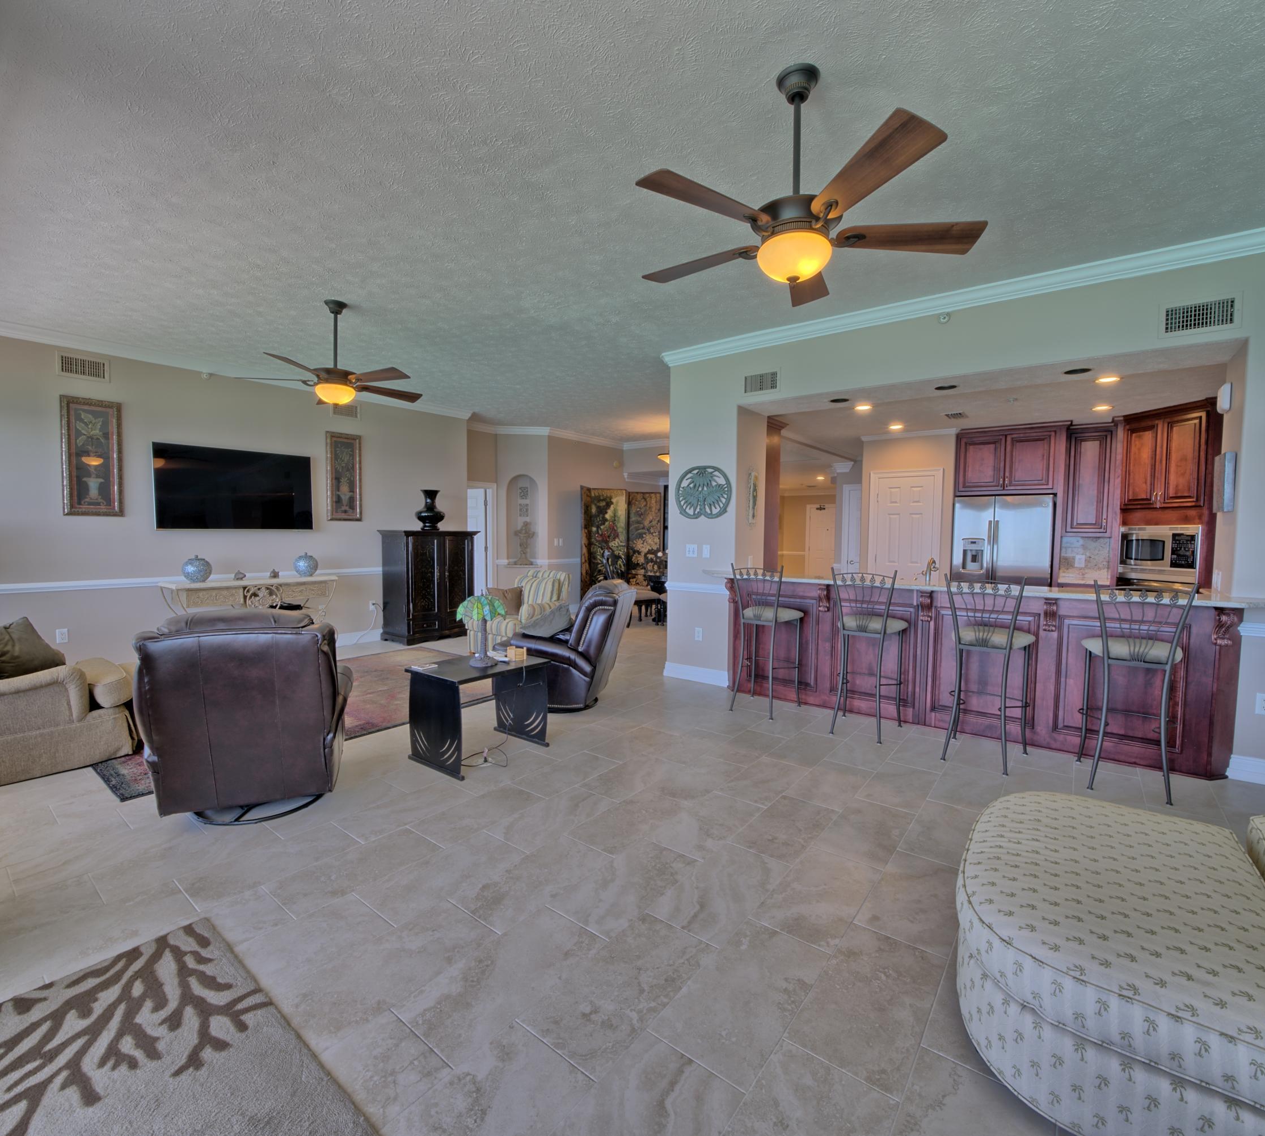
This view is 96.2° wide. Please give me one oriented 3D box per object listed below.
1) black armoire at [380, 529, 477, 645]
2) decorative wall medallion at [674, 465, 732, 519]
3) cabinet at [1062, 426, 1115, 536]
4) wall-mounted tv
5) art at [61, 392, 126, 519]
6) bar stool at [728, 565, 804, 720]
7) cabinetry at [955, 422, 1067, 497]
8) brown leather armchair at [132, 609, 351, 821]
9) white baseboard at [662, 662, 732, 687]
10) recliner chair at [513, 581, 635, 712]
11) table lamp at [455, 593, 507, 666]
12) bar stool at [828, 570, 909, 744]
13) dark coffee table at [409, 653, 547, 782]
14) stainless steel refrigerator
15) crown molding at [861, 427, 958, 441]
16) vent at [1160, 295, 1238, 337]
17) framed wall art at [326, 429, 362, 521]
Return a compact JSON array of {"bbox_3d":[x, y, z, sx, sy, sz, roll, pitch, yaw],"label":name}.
[{"bbox_3d":[-2.660,0.223,7.507,0.600,1.420,1.040,3,4,39],"label":"black armoire"},{"bbox_3d":[0.637,-0.684,5.161,0.580,0.488,0.030,3,4,35],"label":"decorative wall medallion"},{"bbox_3d":[4.644,-0.870,5.797,0.394,1.099,0.340,3,4,36],"label":"cabinet"},{"bbox_3d":[-4.174,-0.820,6.029,0.060,0.836,1.424,3,4,39],"label":"wall-mounted tv"},{"bbox_3d":[-4.913,-0.994,5.172,0.035,1.059,0.409,3,4,39],"label":"art"},{"bbox_3d":[1.049,0.549,4.478,0.430,1.130,0.460,3,4,38],"label":"bar stool"},{"bbox_3d":[4.161,-1.166,6.253,0.964,0.724,0.600,3,4,35],"label":"cabinetry"},{"bbox_3d":[-1.980,0.694,3.049,0.840,1.010,0.930,-1,4,-22],"label":"brown leather armchair"},{"bbox_3d":[0.599,0.997,5.319,0.671,0.135,0.020,3,4,36],"label":"white baseboard"},{"bbox_3d":[-0.448,0.592,4.660,0.870,1.000,0.800,1,4,11],"label":"recliner chair"},{"bbox_3d":[-0.932,0.374,3.538,0.325,0.470,0.325,0,4,0],"label":"table lamp"},{"bbox_3d":[1.652,0.578,3.961,0.440,1.155,0.500,3,4,35],"label":"bar stool"},{"bbox_3d":[-0.959,0.898,3.578,0.530,0.540,0.710,3,4,39],"label":"dark coffee table"},{"bbox_3d":[4.144,0.130,6.383,0.867,1.807,0.750,3,4,35],"label":"stainless steel refrigerator"},{"bbox_3d":[3.121,-1.497,6.420,0.983,0.055,0.060,3,4,36],"label":"crown molding"},{"bbox_3d":[3.250,-1.444,3.251,0.345,0.199,0.020,3,4,36],"label":"vent"},{"bbox_3d":[-3.401,-1.065,6.716,0.035,1.025,0.392,4,5,41],"label":"framed wall art"}]

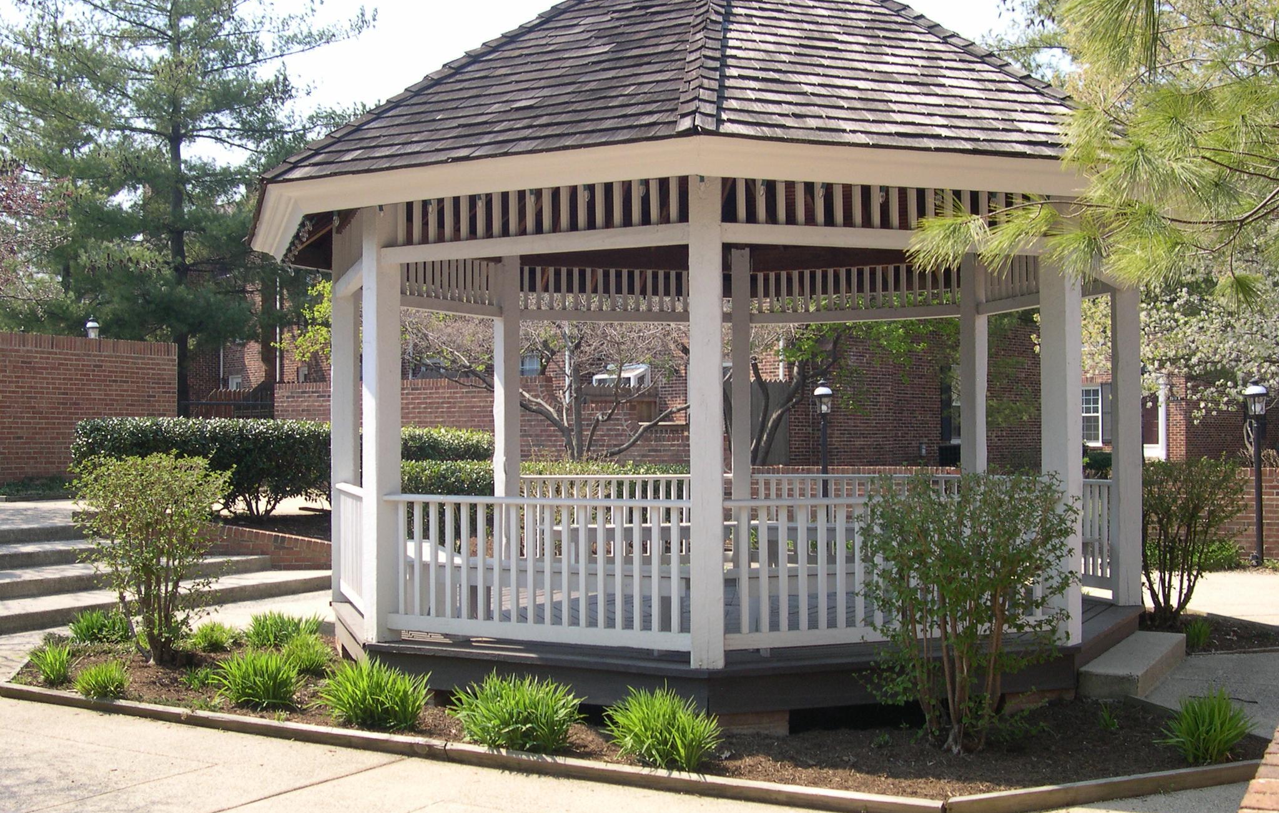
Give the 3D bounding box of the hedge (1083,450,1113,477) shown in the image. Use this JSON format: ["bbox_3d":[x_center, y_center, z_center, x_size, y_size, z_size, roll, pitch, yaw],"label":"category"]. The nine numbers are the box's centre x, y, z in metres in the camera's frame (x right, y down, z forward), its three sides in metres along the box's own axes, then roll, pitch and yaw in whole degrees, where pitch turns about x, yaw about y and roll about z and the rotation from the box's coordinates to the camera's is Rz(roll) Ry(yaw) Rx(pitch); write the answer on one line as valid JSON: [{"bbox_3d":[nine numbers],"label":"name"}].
[{"bbox_3d":[12.058,1.519,36.475,1.400,0.750,0.900,0,-1,0],"label":"hedge"}]

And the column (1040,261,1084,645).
[{"bbox_3d":[2.424,0.030,8.055,0.166,2.680,0.166,1,-2,-39],"label":"column"}]

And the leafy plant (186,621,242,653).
[{"bbox_3d":[-2.922,1.548,9.649,0.370,0.220,0.350,0,-1,-17],"label":"leafy plant"}]

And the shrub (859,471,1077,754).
[{"bbox_3d":[1.640,1.030,7.050,1.080,1.400,1.000,0,-1,0],"label":"shrub"}]

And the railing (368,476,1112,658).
[{"bbox_3d":[0.822,0.991,10.209,5.150,0.862,5.500,0,-1,6],"label":"railing"}]

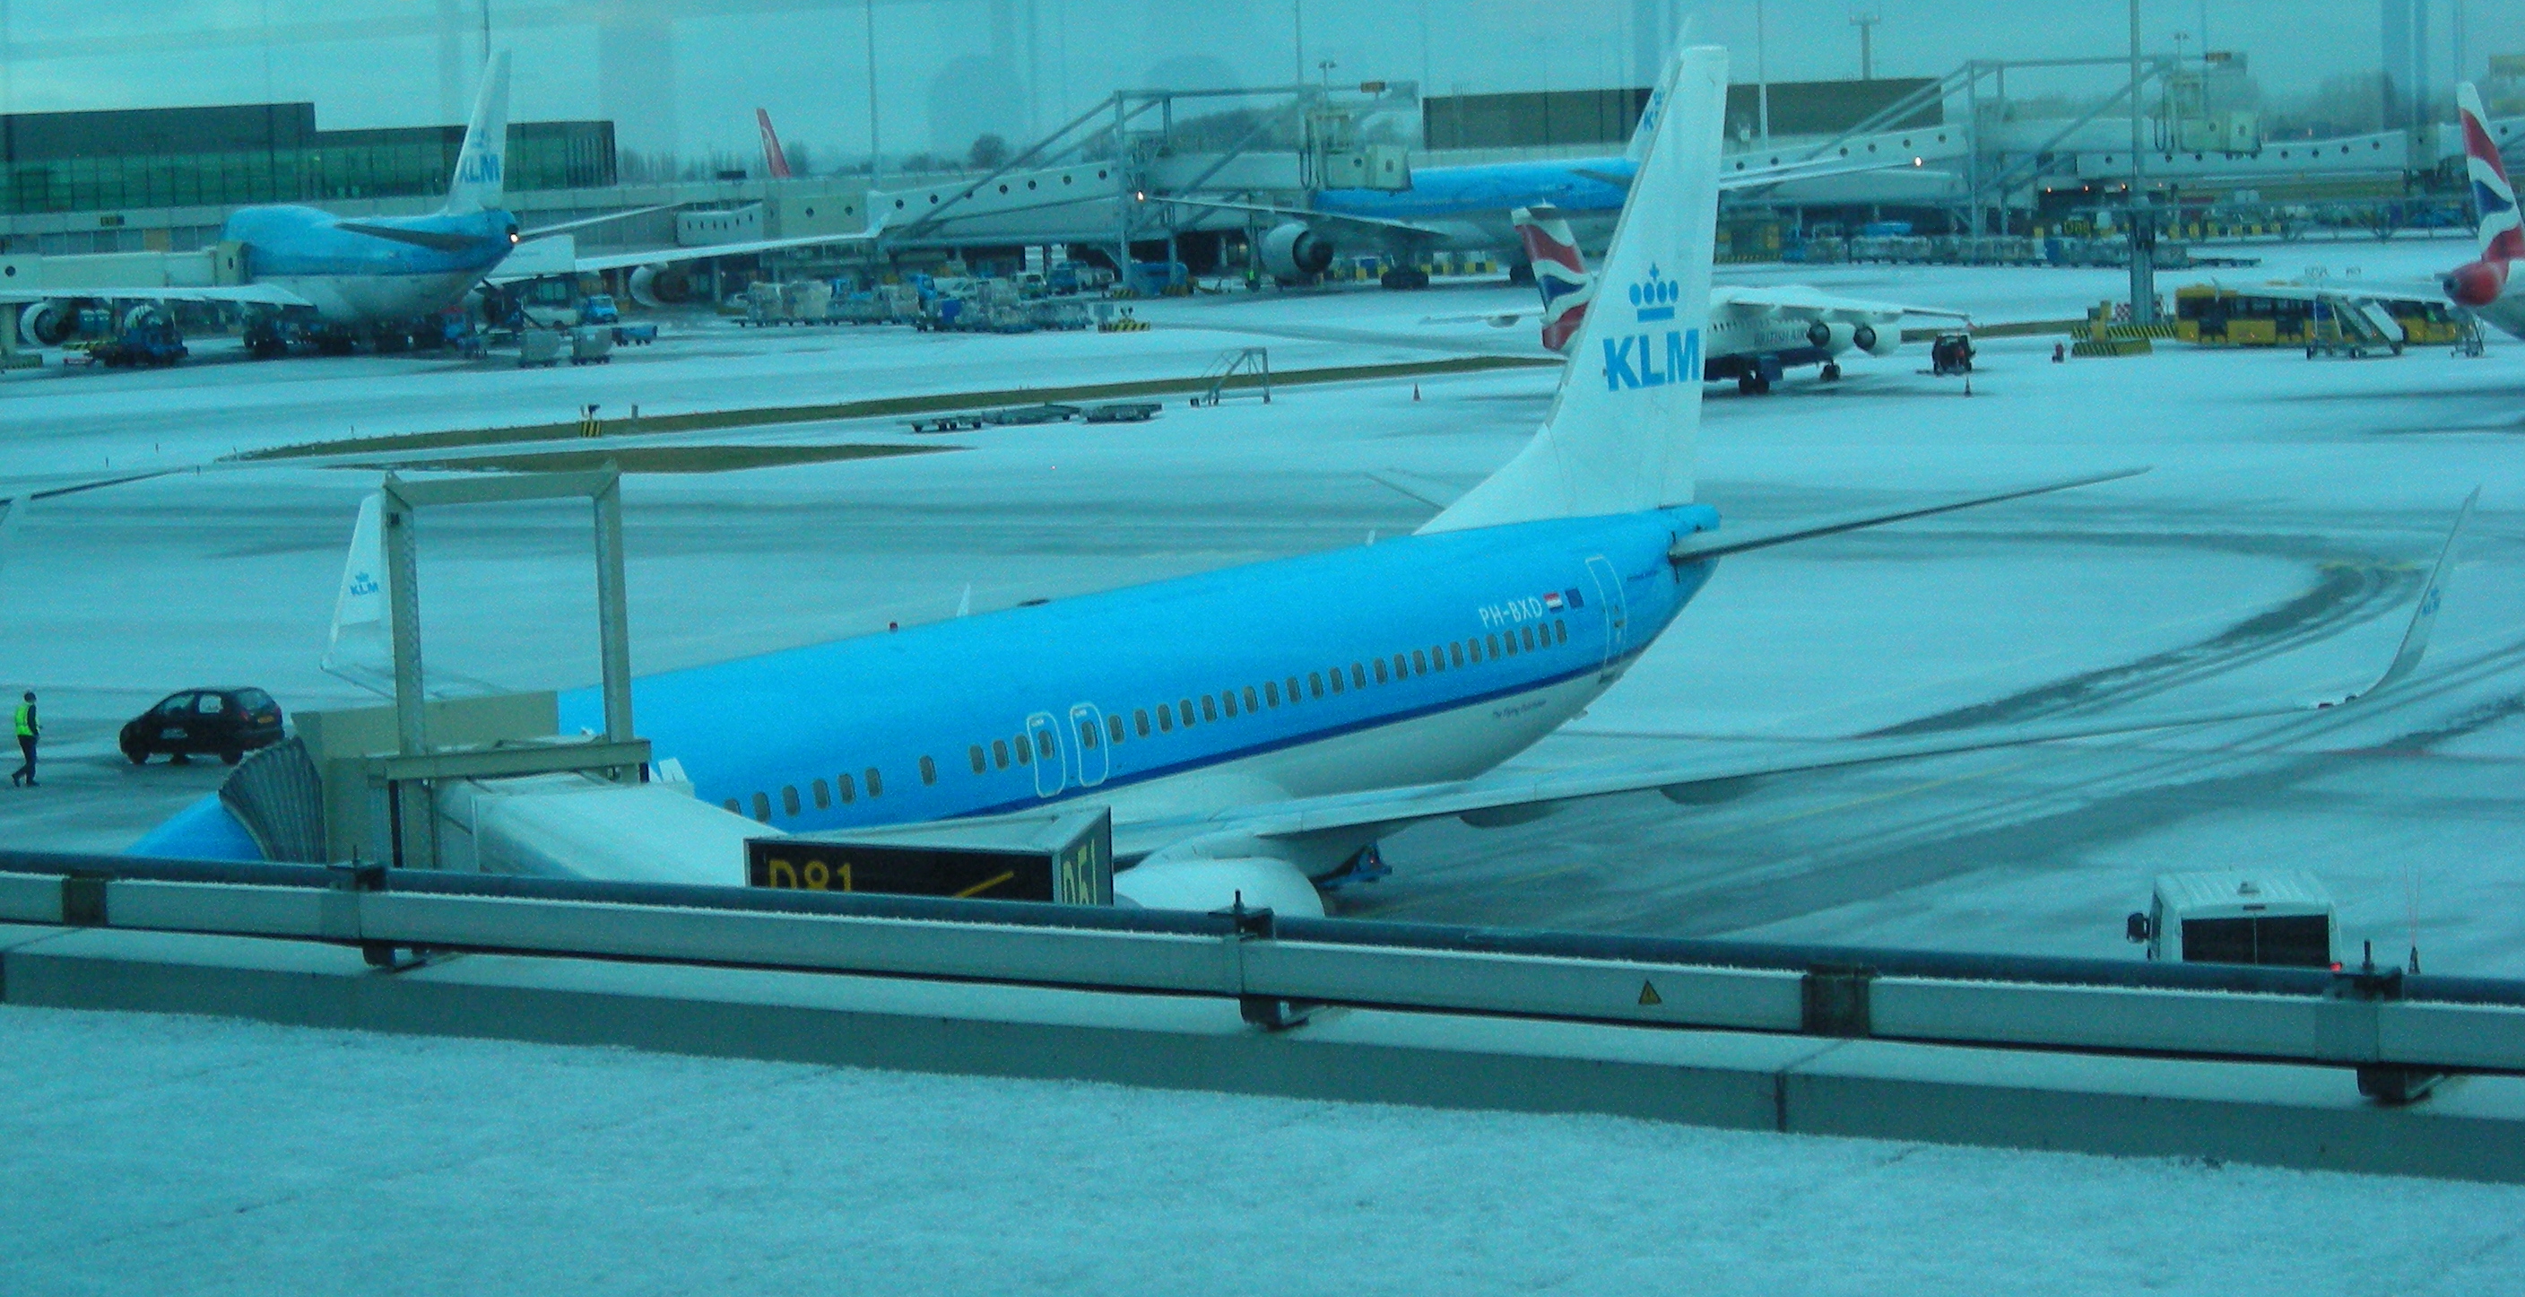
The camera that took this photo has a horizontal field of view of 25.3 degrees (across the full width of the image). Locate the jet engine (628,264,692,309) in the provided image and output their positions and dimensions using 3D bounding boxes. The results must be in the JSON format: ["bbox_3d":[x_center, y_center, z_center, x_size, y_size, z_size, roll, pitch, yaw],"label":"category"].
[{"bbox_3d":[-41.203,-24.748,384.000,2.800,2.850,5.200,-5,6,-25],"label":"jet engine"}]

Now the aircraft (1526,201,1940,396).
[{"bbox_3d":[18.902,-15.080,240.505,26.300,8.600,30.800,1,6,31],"label":"aircraft"}]

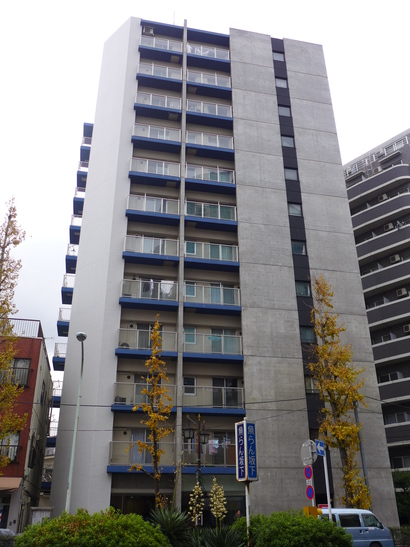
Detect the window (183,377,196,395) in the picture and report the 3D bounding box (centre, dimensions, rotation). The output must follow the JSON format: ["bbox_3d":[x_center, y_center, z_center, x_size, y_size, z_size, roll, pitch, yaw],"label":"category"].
[{"bbox_3d":[-0.812,6.049,27.185,0.720,0.980,0.120,5,-28,-11],"label":"window"}]

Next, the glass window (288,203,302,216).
[{"bbox_3d":[5.987,-4.193,33.461,0.860,0.900,0.100,5,-27,-11],"label":"glass window"}]

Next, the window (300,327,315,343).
[{"bbox_3d":[6.014,3.602,29.513,0.860,0.900,0.100,5,-27,-11],"label":"window"}]

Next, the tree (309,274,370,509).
[{"bbox_3d":[6.743,6.283,24.763,2.900,13.740,2.800,5,-28,-11],"label":"tree"}]

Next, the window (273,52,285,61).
[{"bbox_3d":[5.818,-17.119,39.978,0.860,0.900,0.100,5,-27,-11],"label":"window"}]

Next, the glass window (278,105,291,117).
[{"bbox_3d":[5.880,-11.983,37.388,0.860,0.900,0.100,5,-27,-11],"label":"glass window"}]

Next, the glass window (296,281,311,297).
[{"bbox_3d":[5.998,0.948,30.856,0.860,0.900,0.100,5,-27,-11],"label":"glass window"}]

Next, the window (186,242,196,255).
[{"bbox_3d":[-0.919,-1.594,31.762,0.720,0.950,0.100,5,-27,-11],"label":"window"}]

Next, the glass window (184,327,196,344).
[{"bbox_3d":[-0.849,3.595,29.146,0.720,0.970,0.100,5,-27,-11],"label":"glass window"}]

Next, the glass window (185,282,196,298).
[{"bbox_3d":[-0.855,0.984,29.799,0.720,0.980,0.120,5,-28,-11],"label":"glass window"}]

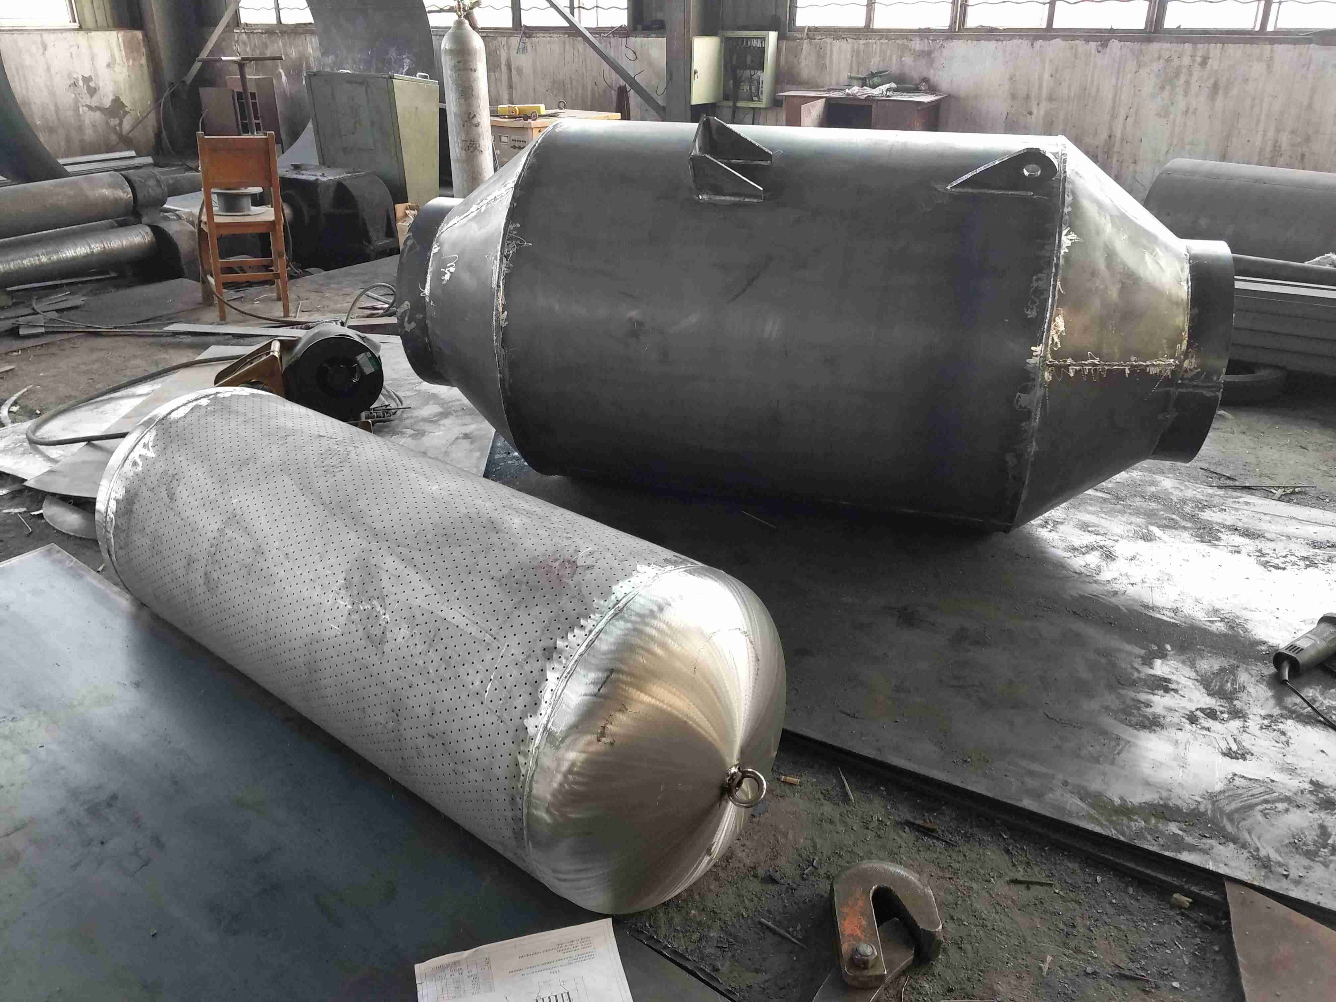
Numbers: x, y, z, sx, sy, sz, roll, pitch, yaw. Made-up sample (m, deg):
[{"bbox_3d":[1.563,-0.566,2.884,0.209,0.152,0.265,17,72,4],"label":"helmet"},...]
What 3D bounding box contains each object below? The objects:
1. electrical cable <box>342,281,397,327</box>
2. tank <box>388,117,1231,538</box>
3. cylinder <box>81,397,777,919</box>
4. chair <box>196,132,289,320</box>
[{"bbox_3d":[-1.450,-0.975,4.679,0.270,0.180,0.250,0,26,0],"label":"electrical cable"},{"bbox_3d":[0.329,-0.502,2.704,2.110,1.030,1.030,7,27,15],"label":"tank"},{"bbox_3d":[-0.447,0.207,1.801,1.493,0.539,0.539,20,32,34],"label":"cylinder"},{"bbox_3d":[-2.022,-1.321,4.609,0.370,0.850,0.410,-8,27,-15],"label":"chair"}]

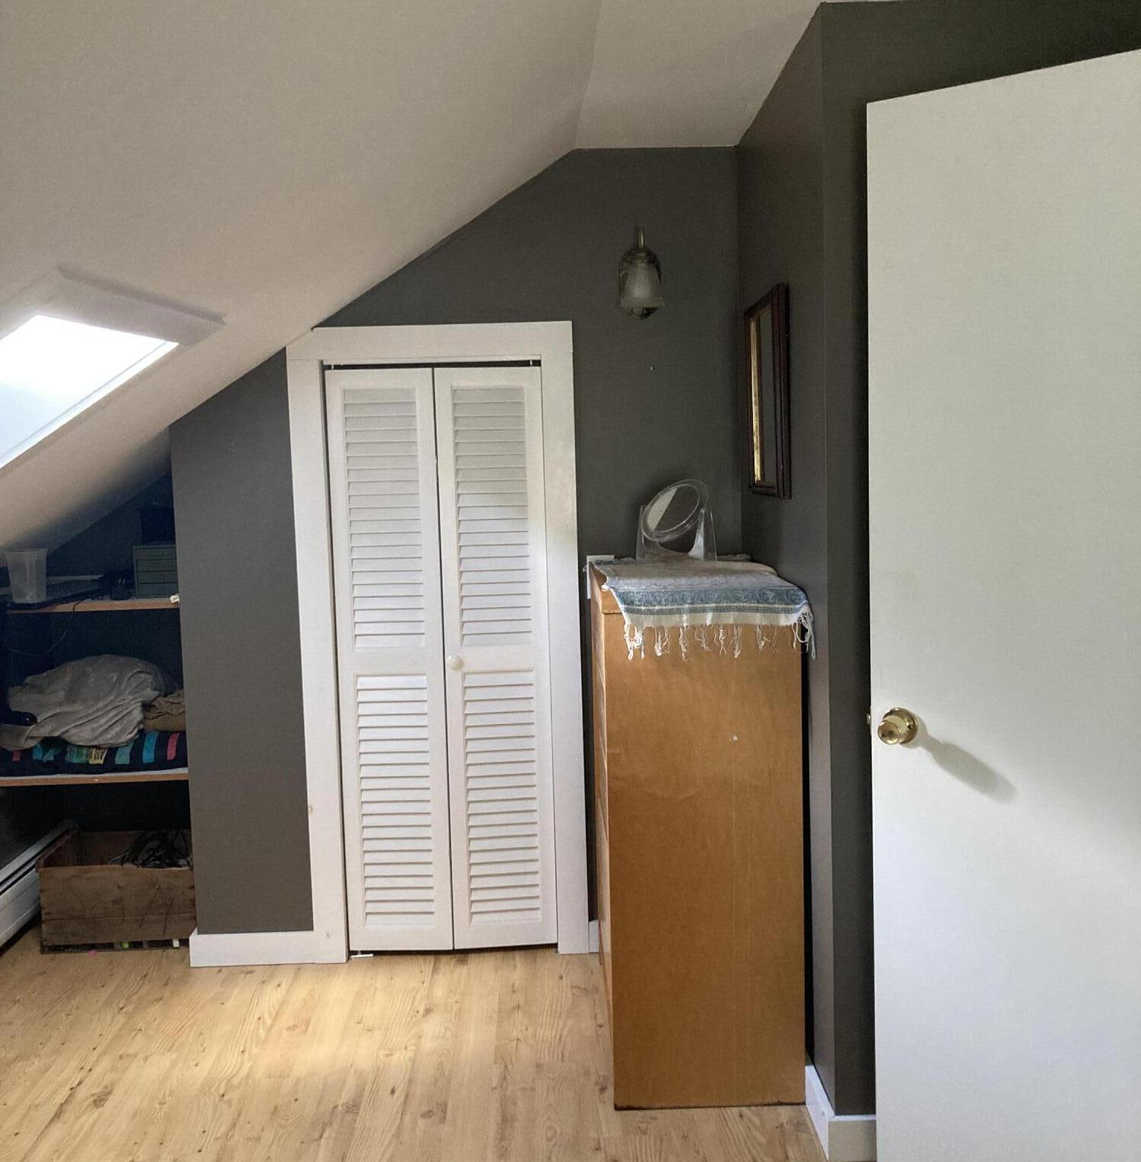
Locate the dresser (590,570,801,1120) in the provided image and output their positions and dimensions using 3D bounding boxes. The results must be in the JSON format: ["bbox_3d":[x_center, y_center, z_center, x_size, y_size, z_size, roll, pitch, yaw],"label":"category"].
[{"bbox_3d":[0.284,0.545,3.044,0.420,1.130,0.830,-2,5,-1],"label":"dresser"}]

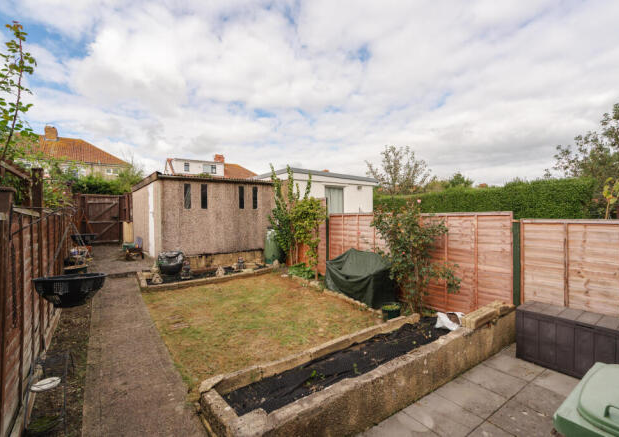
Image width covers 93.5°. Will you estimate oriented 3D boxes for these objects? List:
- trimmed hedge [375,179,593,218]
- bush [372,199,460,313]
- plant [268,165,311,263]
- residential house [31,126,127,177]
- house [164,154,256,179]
[{"bbox_3d":[4.764,0.250,9.621,1.000,2.300,6.800,0,0,-36],"label":"trimmed hedge"},{"bbox_3d":[1.640,0.555,4.505,0.700,1.730,1.100,0,0,-36],"label":"bush"},{"bbox_3d":[-0.533,-0.125,7.763,0.750,2.750,1.000,0,0,-36],"label":"plant"},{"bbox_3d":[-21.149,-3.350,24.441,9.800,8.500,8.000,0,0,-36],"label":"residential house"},{"bbox_3d":[-10.616,-3.200,33.424,11.500,8.300,8.000,0,0,-36],"label":"house"}]

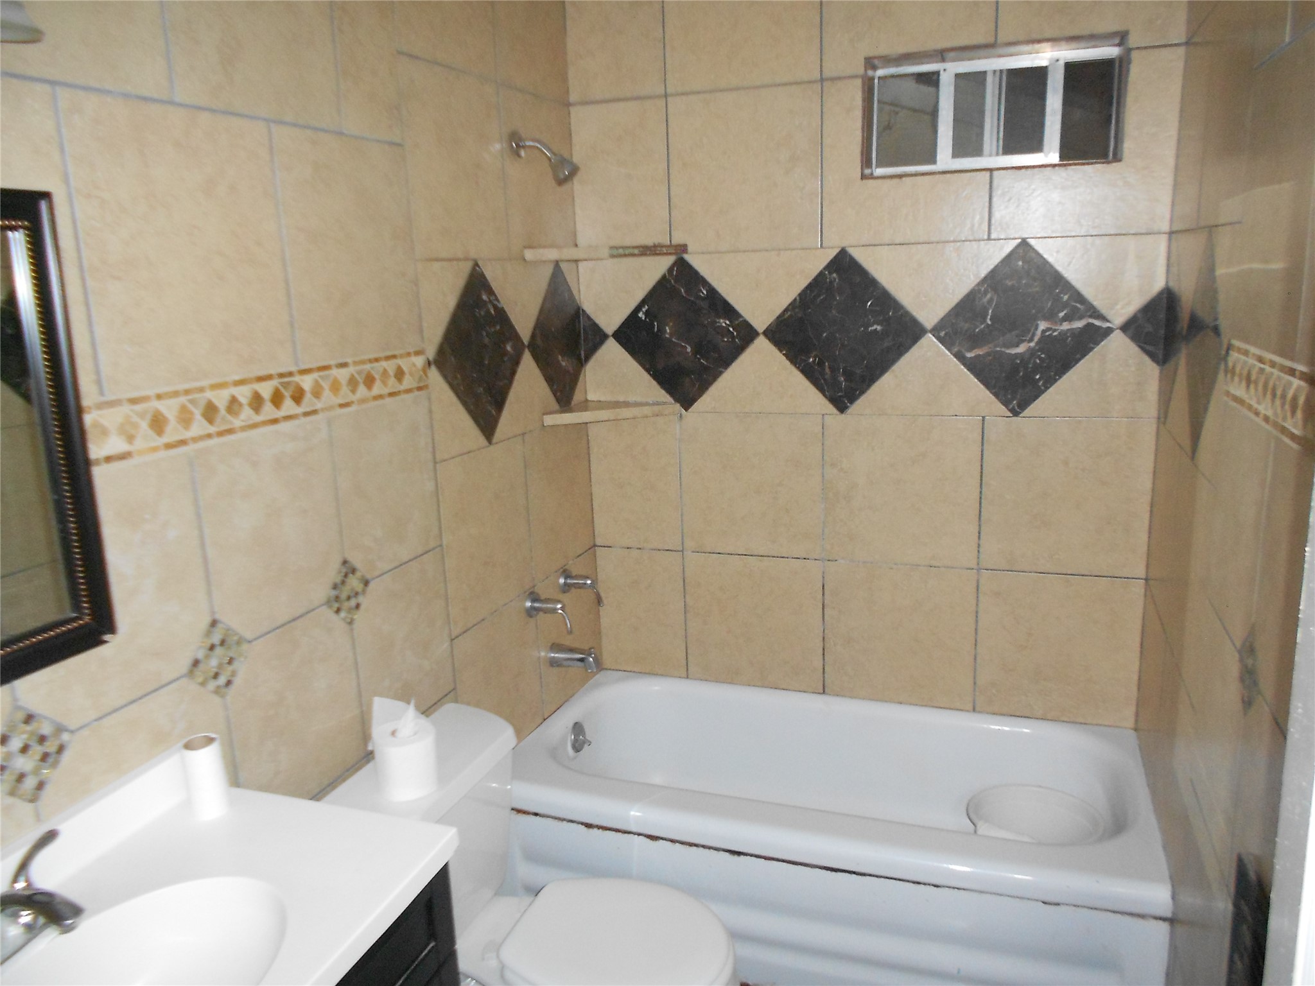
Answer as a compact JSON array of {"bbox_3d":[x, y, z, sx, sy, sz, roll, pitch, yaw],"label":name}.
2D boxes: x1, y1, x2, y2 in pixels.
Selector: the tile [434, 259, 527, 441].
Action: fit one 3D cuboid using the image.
[{"bbox_3d":[-0.412,-0.324,2.315,0.010,0.431,0.429,2,14,20],"label":"tile"}]

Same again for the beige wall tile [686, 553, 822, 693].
[{"bbox_3d":[0.279,0.371,2.852,0.407,0.395,0.010,2,14,20],"label":"beige wall tile"}]

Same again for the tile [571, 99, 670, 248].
[{"bbox_3d":[-0.098,-0.853,2.696,0.276,0.403,0.012,2,14,20],"label":"tile"}]

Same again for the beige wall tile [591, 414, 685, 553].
[{"bbox_3d":[-0.064,-0.036,2.881,0.283,0.406,0.010,3,14,20],"label":"beige wall tile"}]

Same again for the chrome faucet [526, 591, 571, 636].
[{"bbox_3d":[-0.280,0.315,2.596,0.106,0.106,0.066,3,14,20],"label":"chrome faucet"}]

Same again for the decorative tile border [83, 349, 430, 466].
[{"bbox_3d":[-0.642,-0.175,1.734,0.012,0.089,0.830,3,14,21],"label":"decorative tile border"}]

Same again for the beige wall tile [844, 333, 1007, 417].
[{"bbox_3d":[0.692,-0.303,2.525,0.425,0.213,0.010,2,14,20],"label":"beige wall tile"}]

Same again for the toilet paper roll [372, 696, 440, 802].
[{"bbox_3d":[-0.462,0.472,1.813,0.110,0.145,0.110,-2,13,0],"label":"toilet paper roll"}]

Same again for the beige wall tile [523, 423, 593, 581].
[{"bbox_3d":[-0.270,0.003,2.751,0.010,0.404,0.387,2,14,20],"label":"beige wall tile"}]

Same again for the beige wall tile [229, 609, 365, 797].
[{"bbox_3d":[-0.644,0.394,1.779,0.010,0.336,0.324,2,14,20],"label":"beige wall tile"}]

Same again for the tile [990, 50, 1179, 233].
[{"bbox_3d":[0.987,-0.804,2.294,0.396,0.405,0.010,2,14,20],"label":"tile"}]

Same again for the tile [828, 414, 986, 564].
[{"bbox_3d":[0.645,-0.005,2.617,0.406,0.406,0.010,3,14,20],"label":"tile"}]

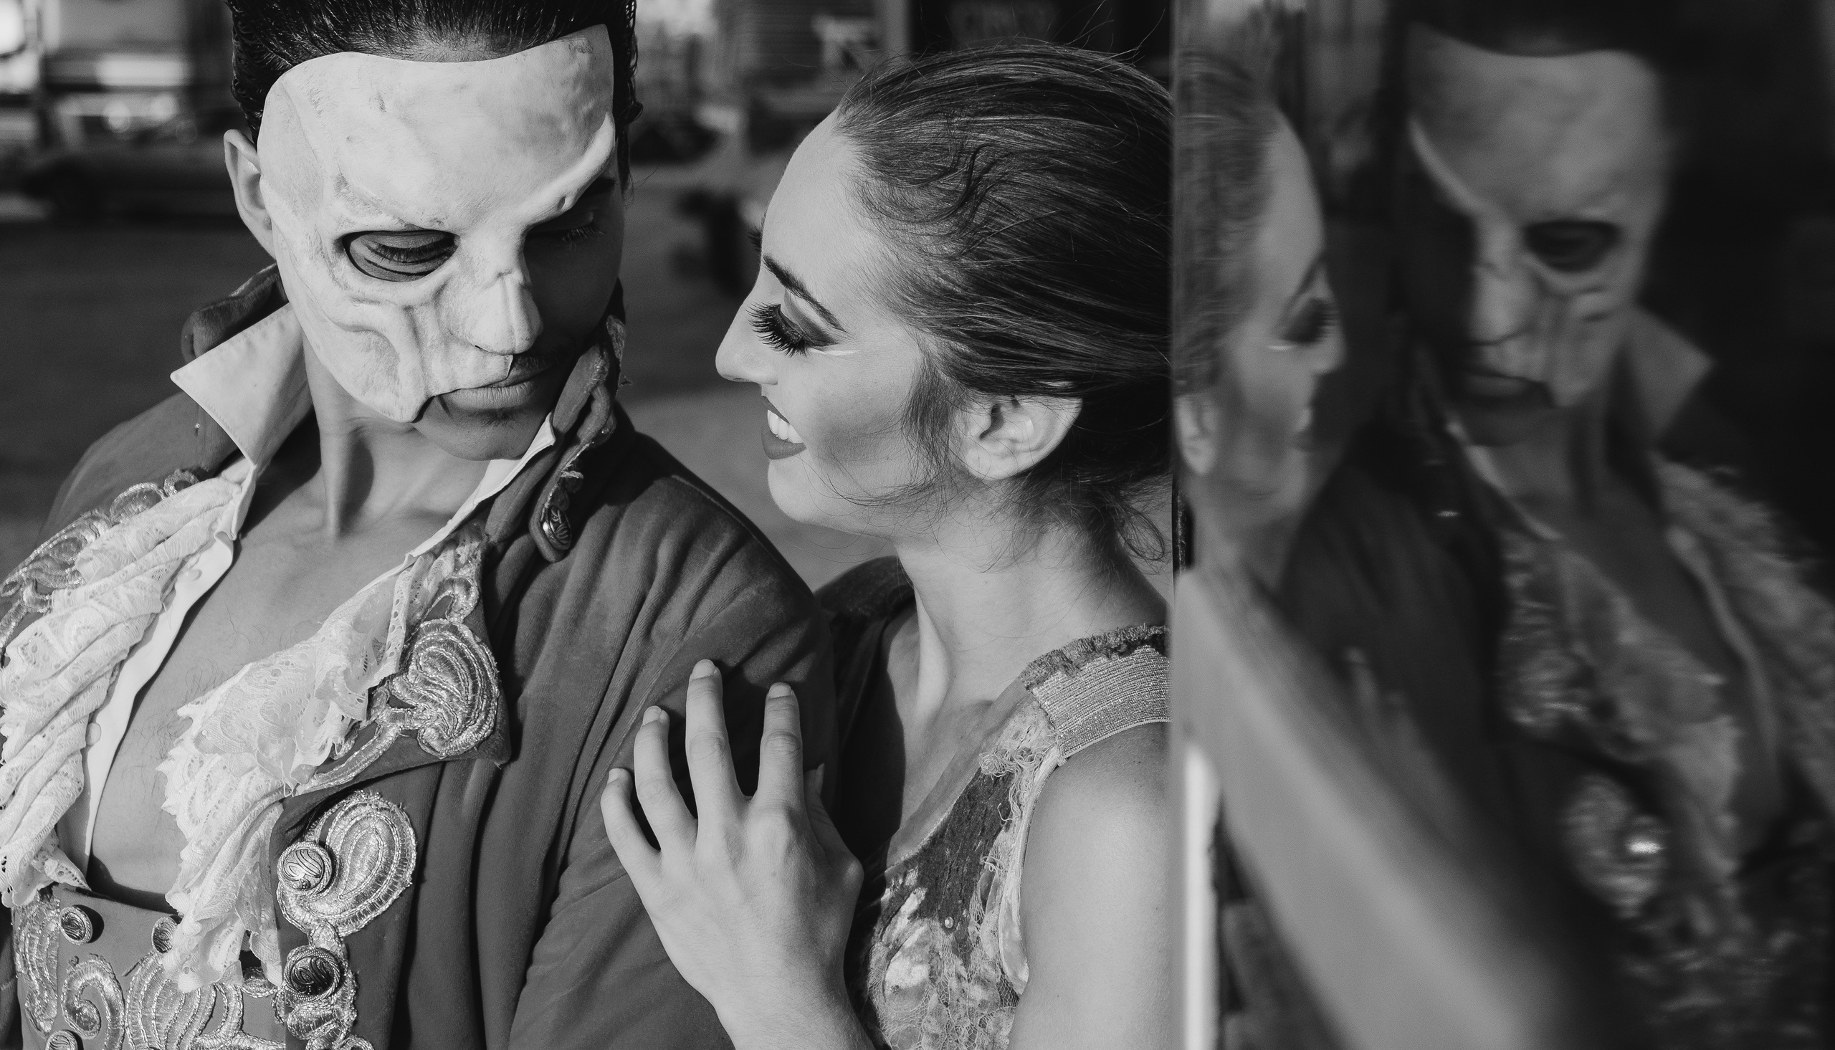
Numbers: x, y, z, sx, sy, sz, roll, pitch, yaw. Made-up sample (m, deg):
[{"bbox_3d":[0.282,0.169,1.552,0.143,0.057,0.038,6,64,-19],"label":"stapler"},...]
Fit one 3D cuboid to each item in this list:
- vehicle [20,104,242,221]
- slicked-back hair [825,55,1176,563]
[{"bbox_3d":[-9.150,-4.550,38.000,4.300,1.450,1.750,0,8,-3],"label":"vehicle"},{"bbox_3d":[0.048,-0.103,1.380,0.190,0.235,0.170,3,10,-12],"label":"slicked-back hair"}]

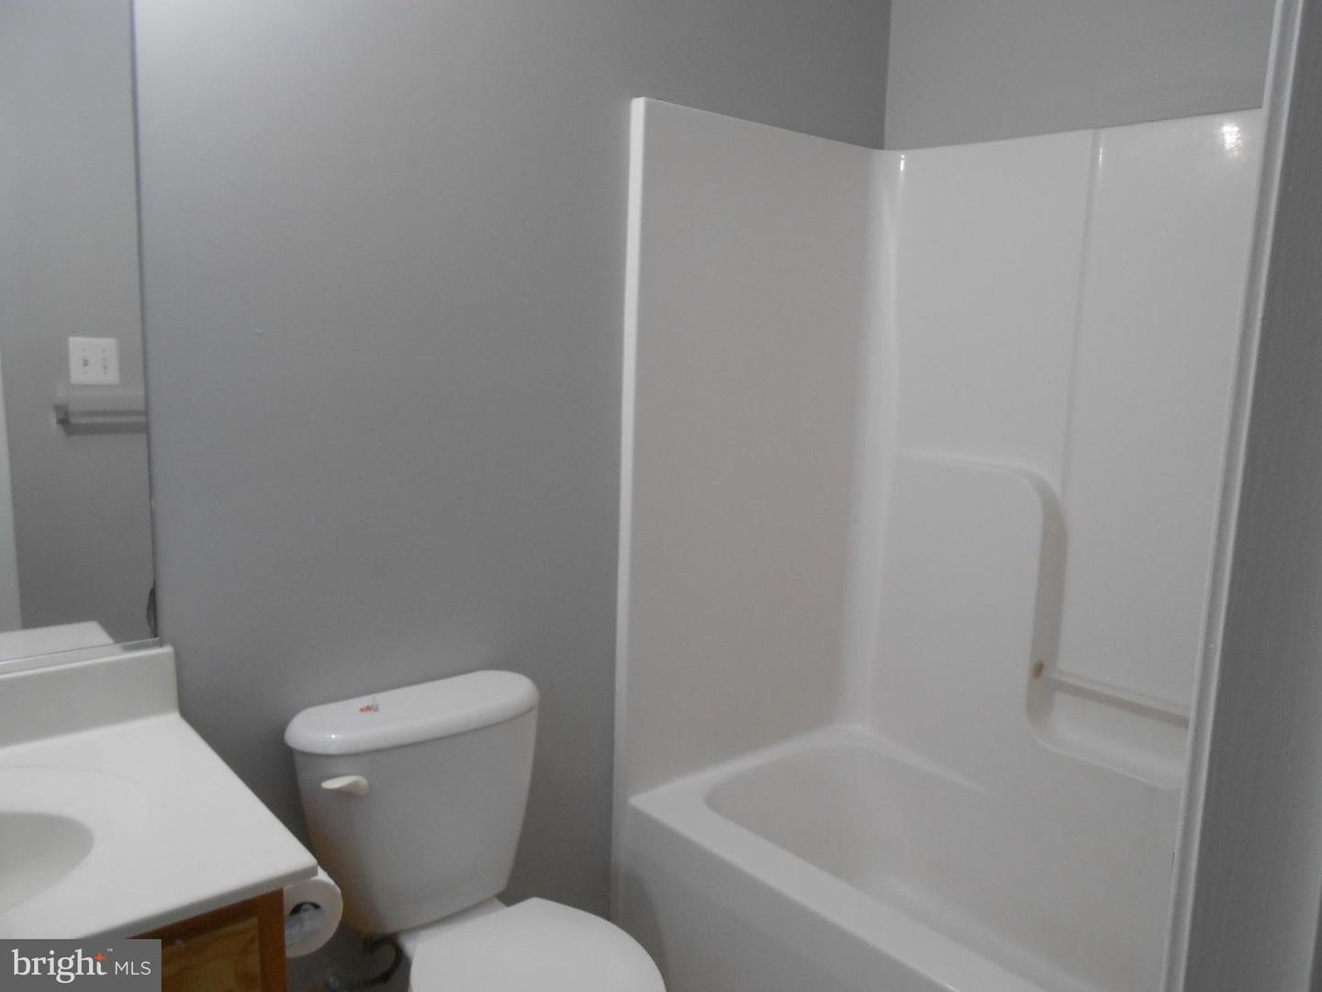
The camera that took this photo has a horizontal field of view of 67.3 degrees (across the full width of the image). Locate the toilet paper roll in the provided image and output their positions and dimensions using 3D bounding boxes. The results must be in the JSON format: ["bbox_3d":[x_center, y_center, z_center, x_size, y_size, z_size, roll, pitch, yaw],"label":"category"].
[{"bbox_3d":[-0.492,0.539,1.321,0.104,0.104,0.104,-6,11,-40],"label":"toilet paper roll"}]

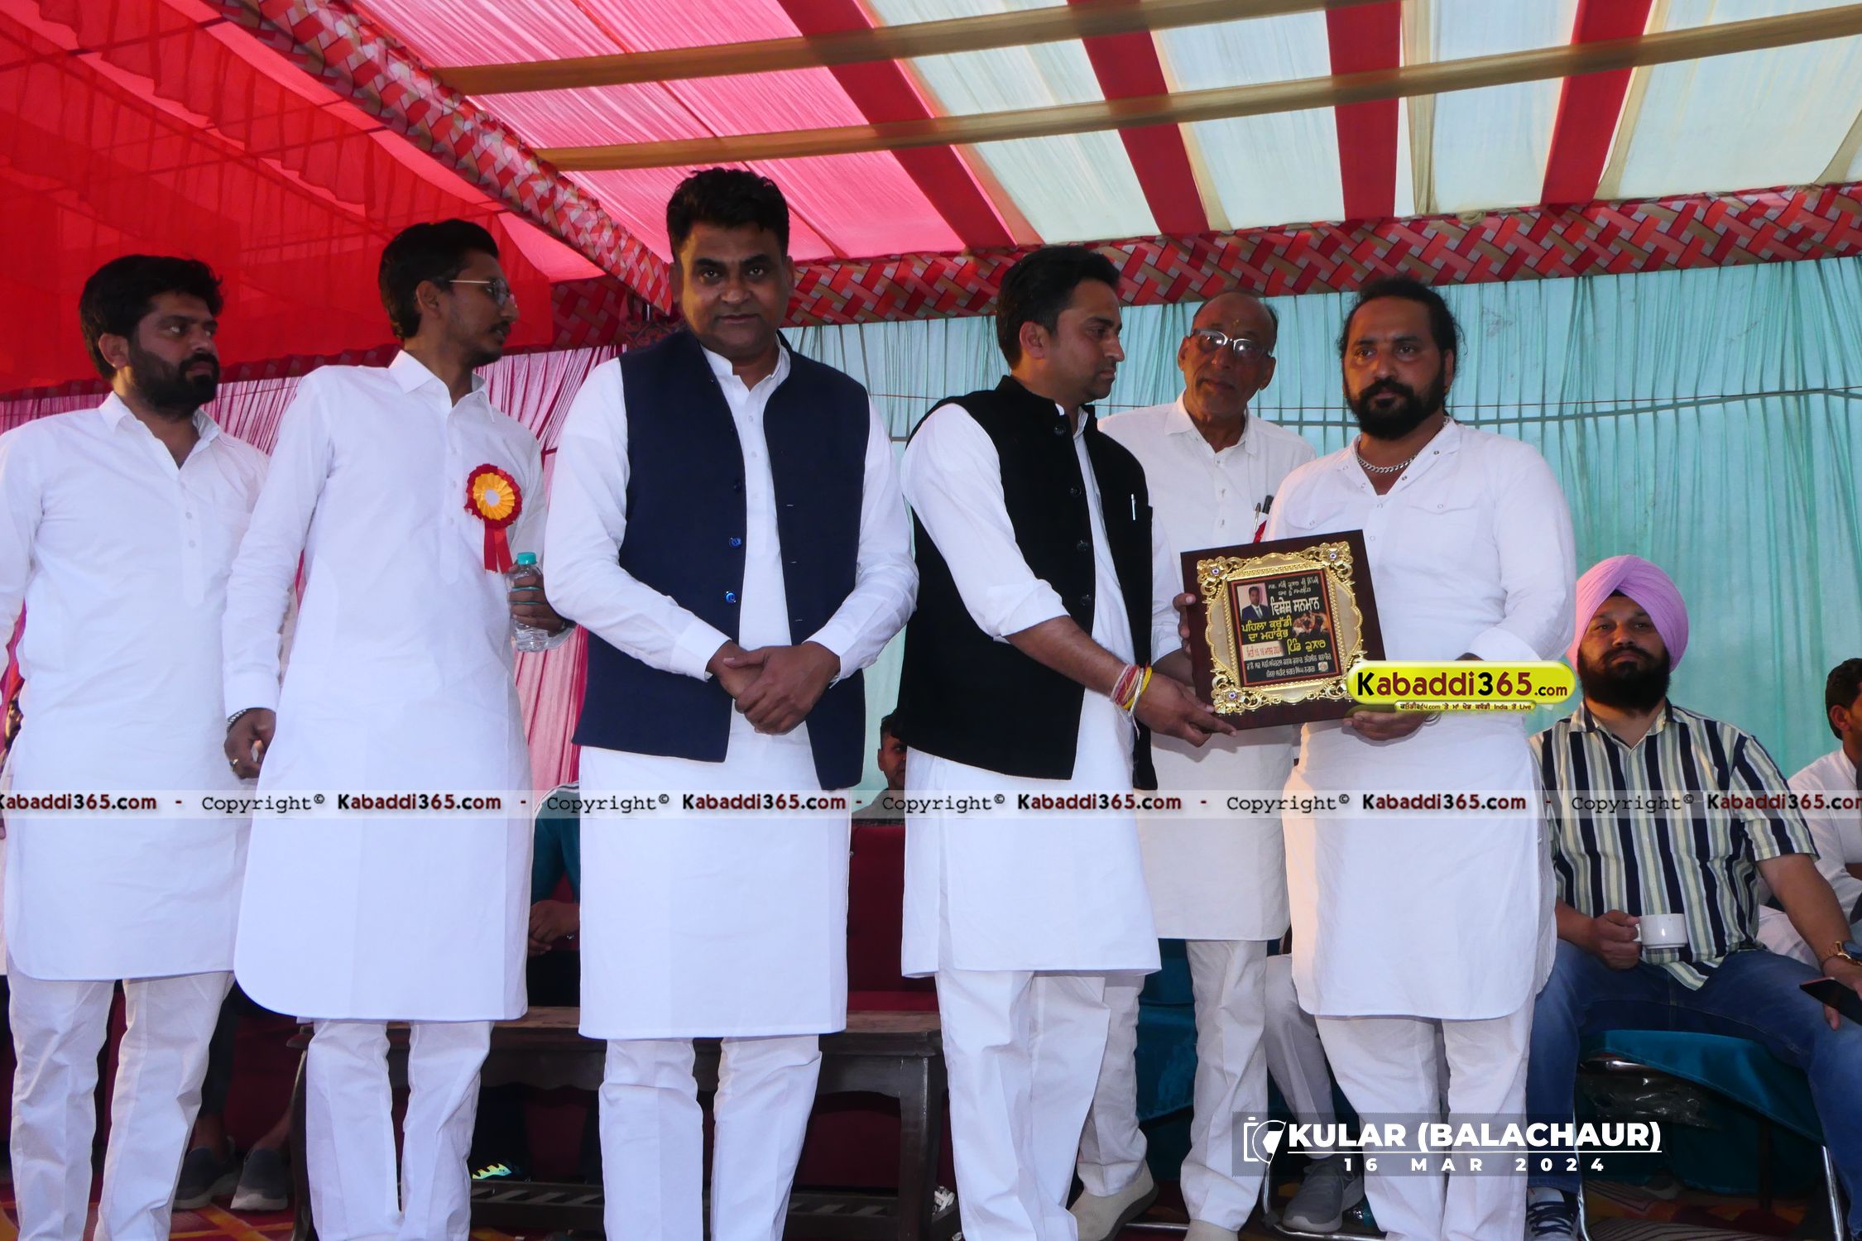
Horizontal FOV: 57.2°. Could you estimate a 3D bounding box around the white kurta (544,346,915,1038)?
[{"bbox_3d":[-0.289,0.096,2.450,0.530,1.000,0.380,1,-4,-12],"label":"white kurta"}]

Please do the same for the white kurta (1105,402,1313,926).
[{"bbox_3d":[0.484,0.079,2.980,0.490,0.950,0.310,-1,-4,17],"label":"white kurta"}]

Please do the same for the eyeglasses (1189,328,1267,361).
[{"bbox_3d":[0.551,-0.491,3.062,0.141,0.042,0.138,15,10,17],"label":"eyeglasses"}]

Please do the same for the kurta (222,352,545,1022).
[{"bbox_3d":[-0.877,0.105,2.800,0.540,1.080,0.370,3,-5,-35],"label":"kurta"}]

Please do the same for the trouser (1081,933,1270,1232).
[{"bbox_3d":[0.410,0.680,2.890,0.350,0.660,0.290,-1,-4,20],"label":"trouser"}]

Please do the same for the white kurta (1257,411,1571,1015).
[{"bbox_3d":[0.793,0.156,2.780,0.500,0.970,0.380,-3,-5,34],"label":"white kurta"}]

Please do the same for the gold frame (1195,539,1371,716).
[{"bbox_3d":[0.521,0.011,2.520,0.228,0.232,0.025,-8,-6,6],"label":"gold frame"}]

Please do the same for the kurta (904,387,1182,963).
[{"bbox_3d":[0.169,0.104,2.770,0.390,0.930,0.490,-4,-5,43],"label":"kurta"}]

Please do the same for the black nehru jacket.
[{"bbox_3d":[0.158,-0.059,2.780,0.340,0.670,0.470,-4,-5,43],"label":"black nehru jacket"}]

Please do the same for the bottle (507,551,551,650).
[{"bbox_3d":[-0.646,-0.029,2.740,0.059,0.163,0.059,-3,1,0],"label":"bottle"}]

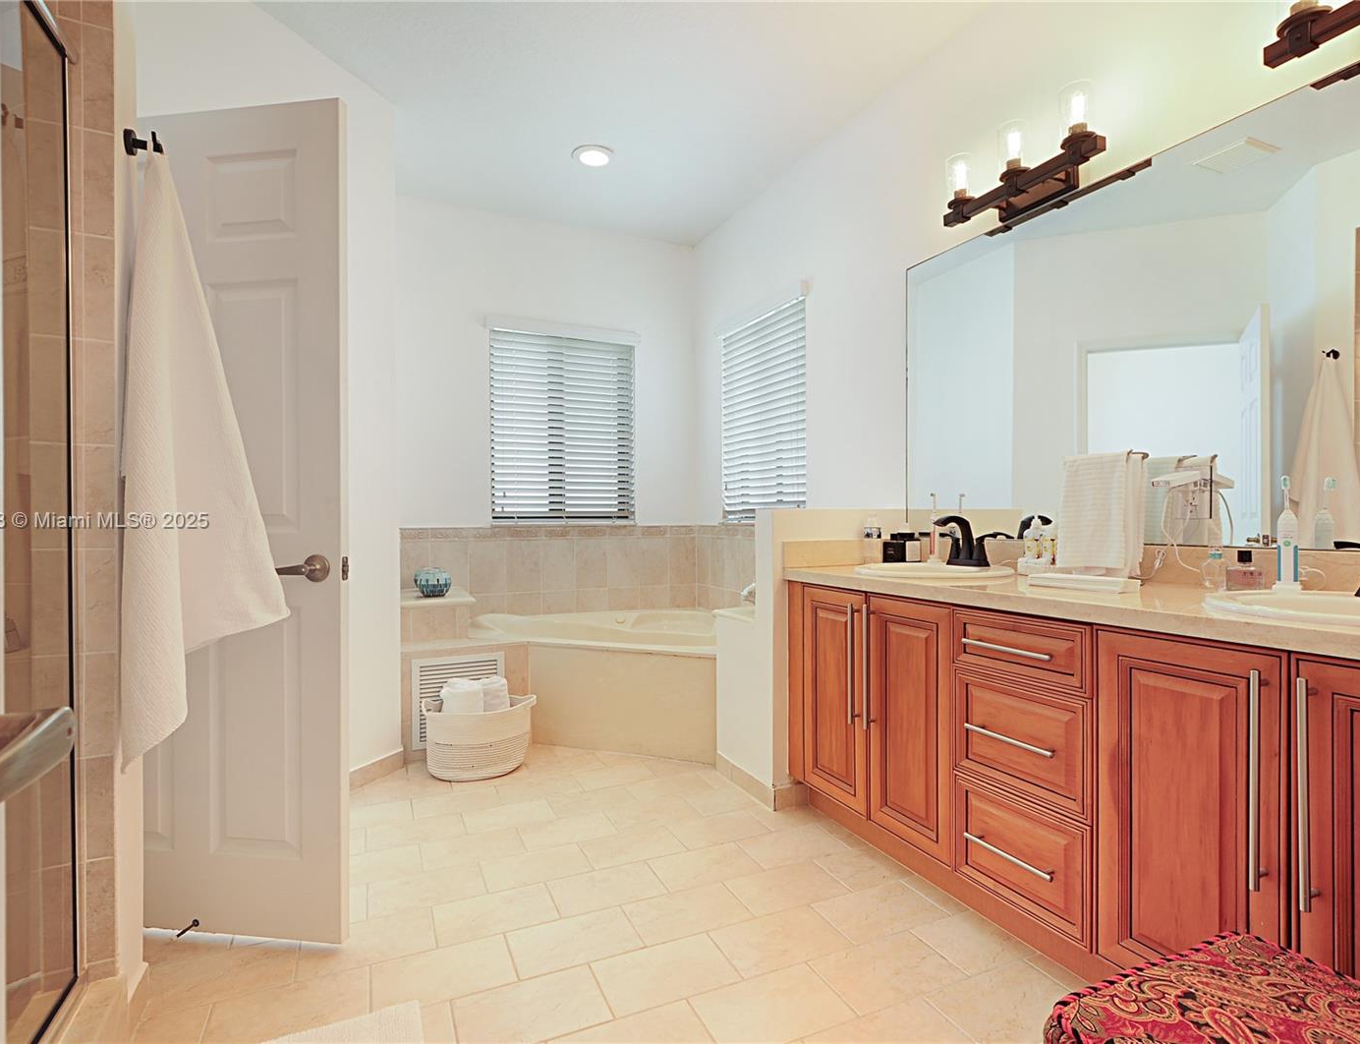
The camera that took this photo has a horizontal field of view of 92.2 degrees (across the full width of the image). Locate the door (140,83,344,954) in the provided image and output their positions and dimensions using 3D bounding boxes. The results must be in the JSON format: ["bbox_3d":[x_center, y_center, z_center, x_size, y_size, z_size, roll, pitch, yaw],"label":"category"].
[{"bbox_3d":[-1.210,-0.002,1.640,0.800,2.032,0.036,0,0,7],"label":"door"}]

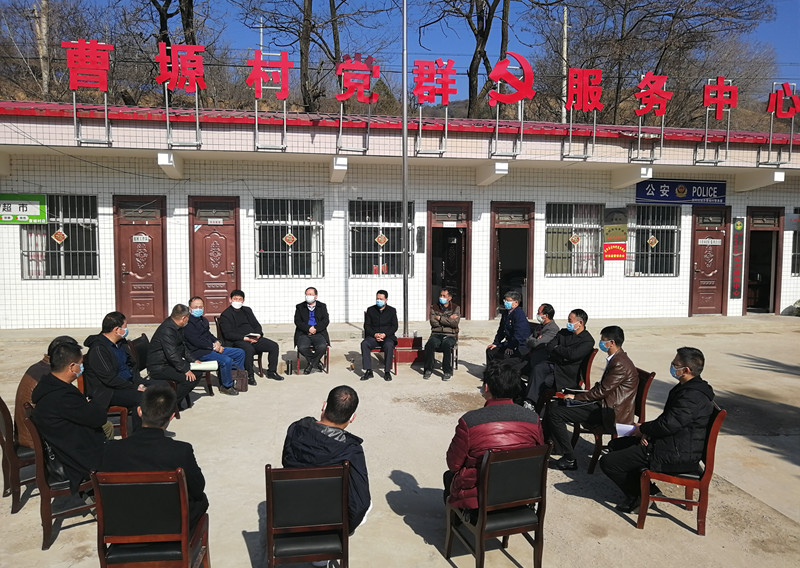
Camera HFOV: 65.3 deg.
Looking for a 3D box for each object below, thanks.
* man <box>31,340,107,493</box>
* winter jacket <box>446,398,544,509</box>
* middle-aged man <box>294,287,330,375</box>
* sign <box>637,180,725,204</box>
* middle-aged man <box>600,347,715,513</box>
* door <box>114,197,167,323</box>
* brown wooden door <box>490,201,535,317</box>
[{"bbox_3d":[-2.296,1.090,4.759,0.800,1.340,0.600,-2,5,-38],"label":"man"},{"bbox_3d":[0.597,1.098,4.140,0.580,0.660,0.430,-1,4,-18],"label":"winter jacket"},{"bbox_3d":[-1.344,0.706,9.654,0.560,1.330,0.680,0,4,-10],"label":"middle-aged man"},{"bbox_3d":[6.697,-2.183,14.910,2.354,0.571,0.120,0,4,-10],"label":"sign"},{"bbox_3d":[1.992,1.177,4.895,0.780,1.340,0.540,1,4,11],"label":"middle-aged man"},{"bbox_3d":[-5.388,-0.510,13.010,1.045,2.659,0.120,0,4,-10],"label":"door"},{"bbox_3d":[2.619,-0.532,14.577,1.057,2.752,0.130,0,4,-10],"label":"brown wooden door"}]

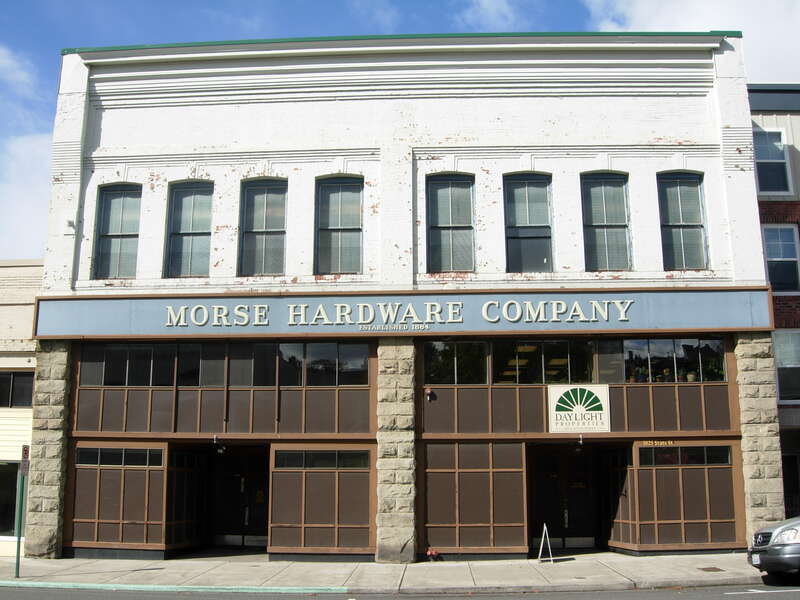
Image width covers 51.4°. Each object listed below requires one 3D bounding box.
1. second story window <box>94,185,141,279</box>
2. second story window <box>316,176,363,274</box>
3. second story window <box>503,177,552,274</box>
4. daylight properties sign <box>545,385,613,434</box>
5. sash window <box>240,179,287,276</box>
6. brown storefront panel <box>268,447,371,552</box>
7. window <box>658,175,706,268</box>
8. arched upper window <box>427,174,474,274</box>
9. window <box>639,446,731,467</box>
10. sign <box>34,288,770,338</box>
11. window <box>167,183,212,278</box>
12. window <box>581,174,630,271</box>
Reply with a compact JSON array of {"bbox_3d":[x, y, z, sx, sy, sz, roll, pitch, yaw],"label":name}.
[{"bbox_3d":[-6.834,-1.662,20.211,1.099,2.405,0.200,-1,-11,2],"label":"second story window"},{"bbox_3d":[-1.453,-1.796,20.006,1.147,2.481,0.200,-1,-11,2],"label":"second story window"},{"bbox_3d":[3.056,-1.836,19.820,1.121,2.469,0.200,-1,-11,2],"label":"second story window"},{"bbox_3d":[4.029,2.450,18.707,1.350,1.048,0.060,-1,-11,2],"label":"daylight properties sign"},{"bbox_3d":[-3.289,-1.748,20.076,1.144,2.466,0.200,-1,-11,2],"label":"sash window"},{"bbox_3d":[-1.723,4.442,18.657,2.396,2.354,0.150,-1,-11,2],"label":"brown storefront panel"},{"bbox_3d":[6.681,-1.865,19.670,1.085,2.444,0.200,-1,-11,2],"label":"window"},{"bbox_3d":[1.216,-1.843,19.901,1.149,2.479,0.200,-1,-11,2],"label":"arched upper window"},{"bbox_3d":[6.348,3.482,18.526,2.000,0.420,0.100,-1,-11,2],"label":"window"},{"bbox_3d":[-0.054,0.333,19.194,16.882,0.978,0.250,-1,-11,2],"label":"sign"},{"bbox_3d":[-5.080,-1.693,20.142,1.107,2.448,0.200,-1,-11,2],"label":"window"},{"bbox_3d":[4.894,-1.849,19.744,1.105,2.477,0.200,-1,-11,2],"label":"window"}]

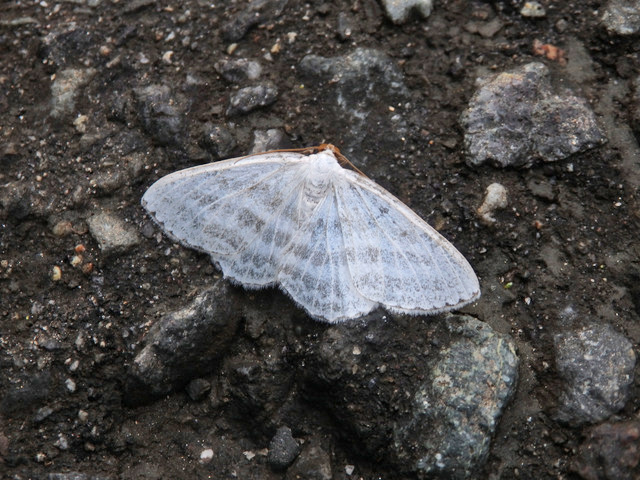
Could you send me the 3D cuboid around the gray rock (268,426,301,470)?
[{"bbox_3d":[-0.004,0.022,0.129,0.003,0.003,0.004,0,63,0],"label":"gray rock"}]

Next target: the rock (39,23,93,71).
[{"bbox_3d":[-0.032,-0.024,0.153,0.006,0.003,0.005,0,63,0],"label":"rock"}]

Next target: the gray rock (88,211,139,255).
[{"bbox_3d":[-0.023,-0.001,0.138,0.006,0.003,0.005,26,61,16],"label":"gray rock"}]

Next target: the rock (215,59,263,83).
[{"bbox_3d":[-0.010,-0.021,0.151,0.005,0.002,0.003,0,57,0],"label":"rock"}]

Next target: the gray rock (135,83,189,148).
[{"bbox_3d":[-0.019,-0.015,0.148,0.006,0.004,0.007,0,63,0],"label":"gray rock"}]

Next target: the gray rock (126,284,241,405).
[{"bbox_3d":[-0.015,0.011,0.134,0.006,0.005,0.013,39,69,18],"label":"gray rock"}]

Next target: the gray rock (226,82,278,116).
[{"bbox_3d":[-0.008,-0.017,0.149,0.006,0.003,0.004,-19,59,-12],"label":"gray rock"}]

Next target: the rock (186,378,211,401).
[{"bbox_3d":[-0.013,0.016,0.132,0.002,0.002,0.002,0,63,0],"label":"rock"}]

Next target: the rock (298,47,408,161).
[{"bbox_3d":[0.004,-0.017,0.149,0.014,0.006,0.014,0,63,0],"label":"rock"}]

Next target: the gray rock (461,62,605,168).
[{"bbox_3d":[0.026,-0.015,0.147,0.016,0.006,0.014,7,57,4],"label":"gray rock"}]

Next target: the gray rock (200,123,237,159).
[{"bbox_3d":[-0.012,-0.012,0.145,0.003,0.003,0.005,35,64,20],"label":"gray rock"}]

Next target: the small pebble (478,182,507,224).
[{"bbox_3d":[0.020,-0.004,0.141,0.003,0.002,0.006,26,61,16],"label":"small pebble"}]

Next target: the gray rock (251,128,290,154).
[{"bbox_3d":[-0.006,-0.011,0.146,0.005,0.003,0.004,0,63,0],"label":"gray rock"}]

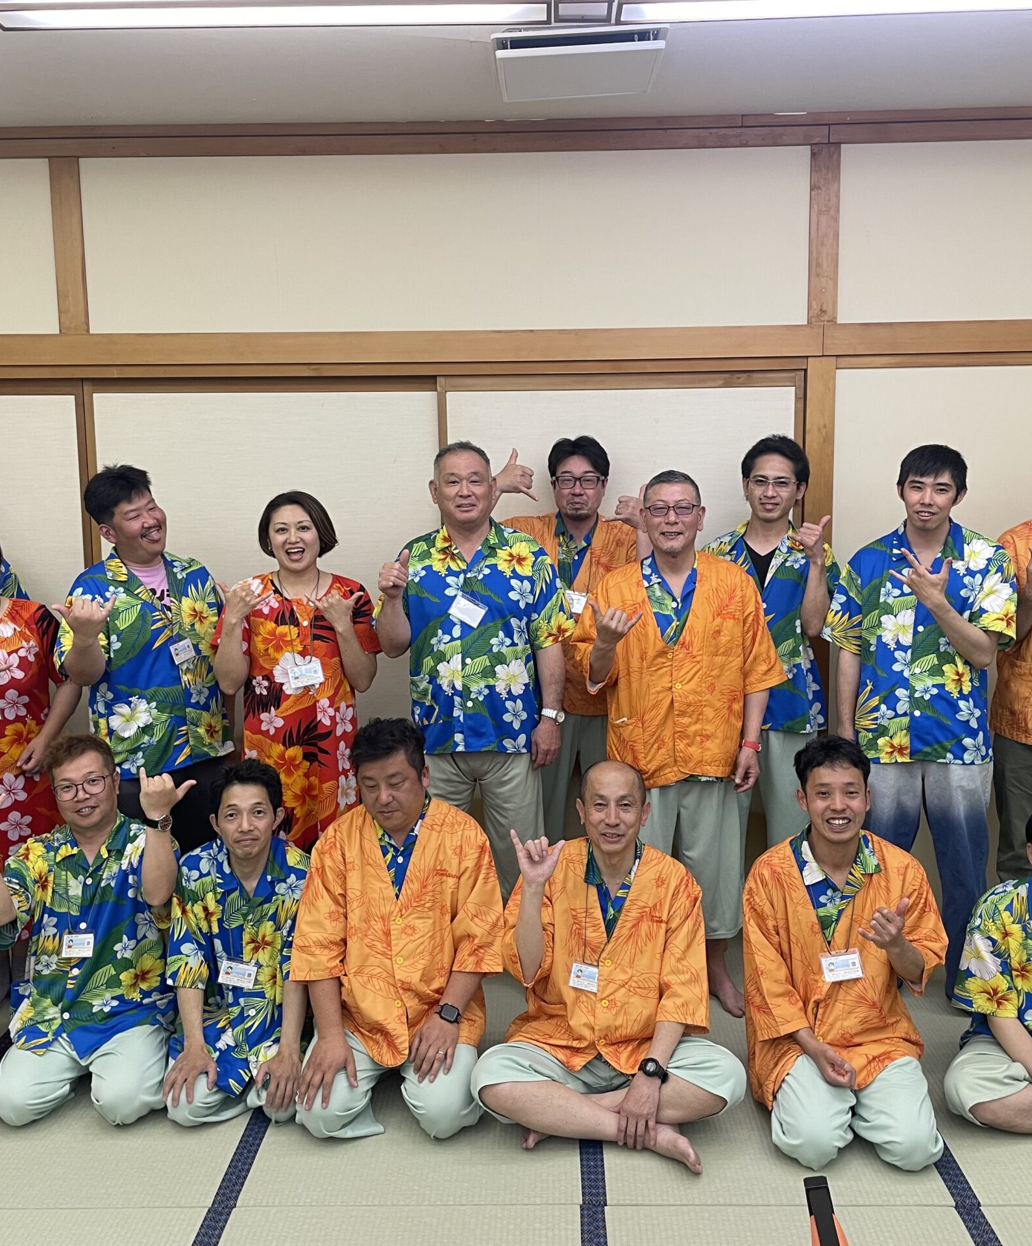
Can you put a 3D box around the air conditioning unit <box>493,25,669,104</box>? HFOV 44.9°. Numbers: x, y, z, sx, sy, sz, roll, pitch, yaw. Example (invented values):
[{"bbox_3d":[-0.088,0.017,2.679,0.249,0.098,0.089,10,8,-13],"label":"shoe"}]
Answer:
[{"bbox_3d":[0.180,-1.590,3.587,0.480,0.080,0.520,-1,8,1],"label":"air conditioning unit"}]

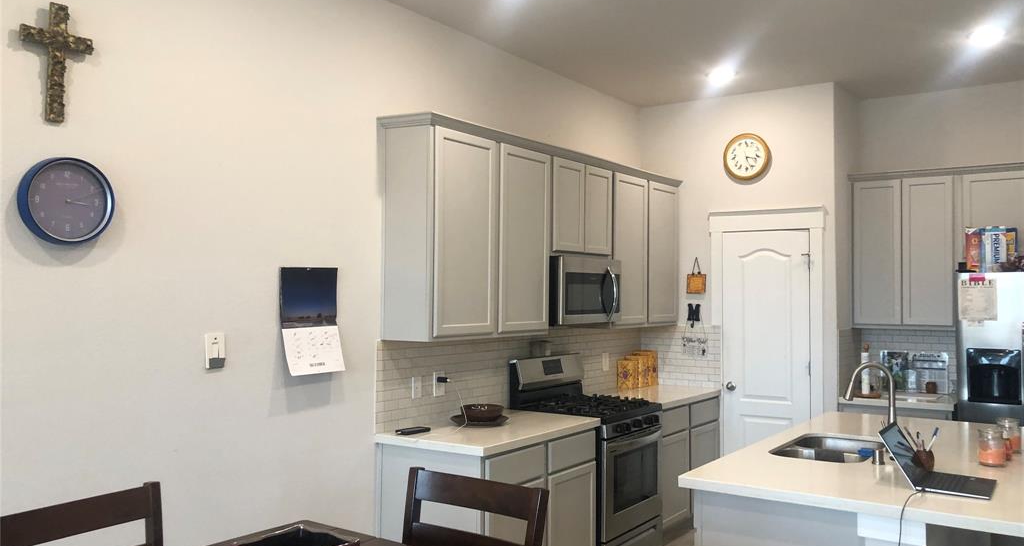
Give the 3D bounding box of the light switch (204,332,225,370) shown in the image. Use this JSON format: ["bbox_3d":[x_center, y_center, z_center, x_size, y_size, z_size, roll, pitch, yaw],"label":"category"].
[{"bbox_3d":[-1.160,0.303,3.235,0.024,0.132,0.078,-1,-2,35],"label":"light switch"}]

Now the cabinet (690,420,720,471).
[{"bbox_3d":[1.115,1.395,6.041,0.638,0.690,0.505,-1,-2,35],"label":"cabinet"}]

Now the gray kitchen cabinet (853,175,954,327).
[{"bbox_3d":[2.817,-0.130,5.914,0.661,1.046,0.325,-1,-2,35],"label":"gray kitchen cabinet"}]

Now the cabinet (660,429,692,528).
[{"bbox_3d":[0.808,1.329,5.520,0.610,0.600,0.480,-1,-2,35],"label":"cabinet"}]

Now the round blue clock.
[{"bbox_3d":[-1.473,-0.238,2.751,0.075,0.287,0.287,-1,-2,35],"label":"round blue clock"}]

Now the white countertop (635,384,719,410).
[{"bbox_3d":[0.948,0.847,5.723,0.645,0.037,1.016,-1,-2,35],"label":"white countertop"}]

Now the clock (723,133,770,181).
[{"bbox_3d":[1.668,-0.819,5.866,0.335,0.335,0.045,-1,-2,35],"label":"clock"}]

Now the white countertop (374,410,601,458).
[{"bbox_3d":[-0.085,0.801,4.232,0.645,0.037,1.067,-1,-2,35],"label":"white countertop"}]

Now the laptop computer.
[{"bbox_3d":[1.538,0.667,2.981,0.340,0.205,0.367,-1,-2,35],"label":"laptop computer"}]

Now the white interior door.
[{"bbox_3d":[1.807,0.716,5.897,0.622,2.026,0.040,-1,-2,35],"label":"white interior door"}]

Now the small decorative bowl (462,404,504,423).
[{"bbox_3d":[-0.153,0.738,4.335,0.228,0.077,0.228,0,-1,0],"label":"small decorative bowl"}]

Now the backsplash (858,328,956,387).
[{"bbox_3d":[2.889,0.624,6.023,0.641,0.456,0.018,-1,-2,35],"label":"backsplash"}]

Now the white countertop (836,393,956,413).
[{"bbox_3d":[2.704,0.862,5.711,0.686,0.036,0.730,-1,-2,35],"label":"white countertop"}]

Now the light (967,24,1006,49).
[{"bbox_3d":[2.664,-1.314,4.644,0.185,0.025,0.185,-1,-2,35],"label":"light"}]

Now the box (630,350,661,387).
[{"bbox_3d":[1.008,0.721,6.274,0.145,0.257,0.145,-1,-2,35],"label":"box"}]

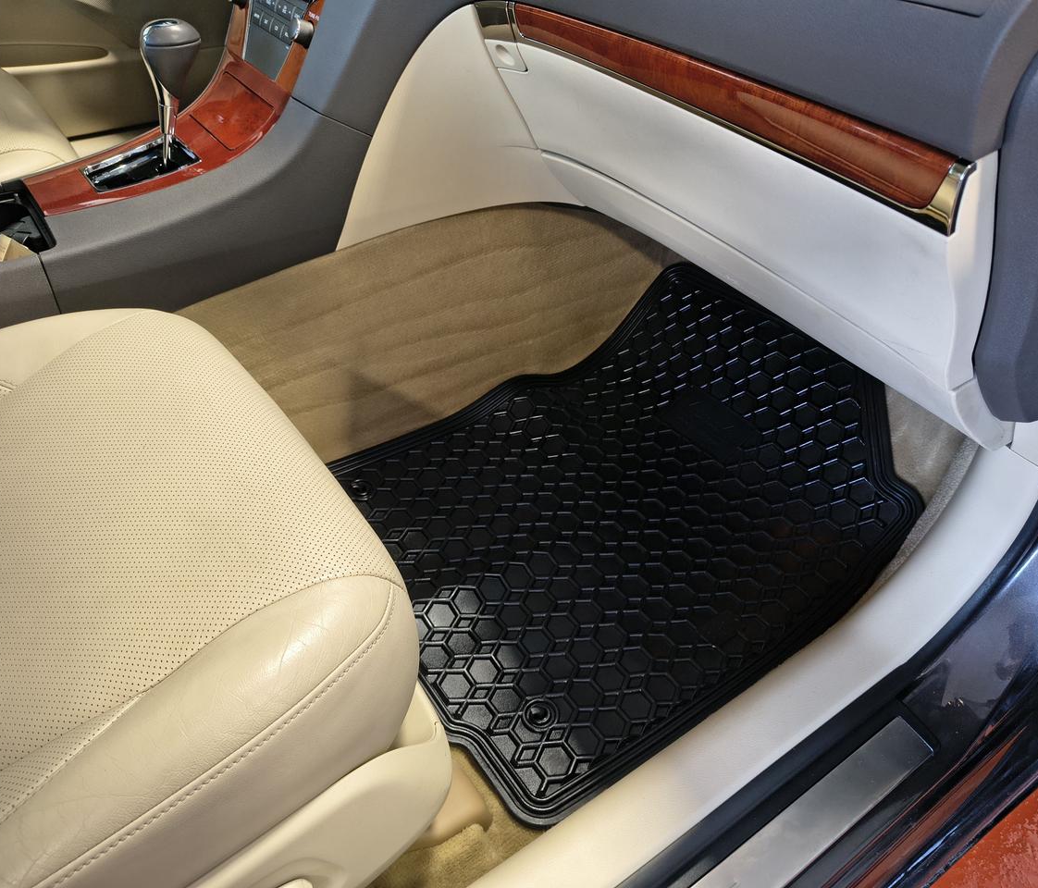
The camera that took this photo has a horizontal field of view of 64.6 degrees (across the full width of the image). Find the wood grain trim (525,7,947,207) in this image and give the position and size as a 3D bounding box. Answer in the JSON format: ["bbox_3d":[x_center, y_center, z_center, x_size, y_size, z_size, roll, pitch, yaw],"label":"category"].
[{"bbox_3d":[0.121,-0.264,0.602,0.028,0.037,0.416,-22,46,-29],"label":"wood grain trim"}]

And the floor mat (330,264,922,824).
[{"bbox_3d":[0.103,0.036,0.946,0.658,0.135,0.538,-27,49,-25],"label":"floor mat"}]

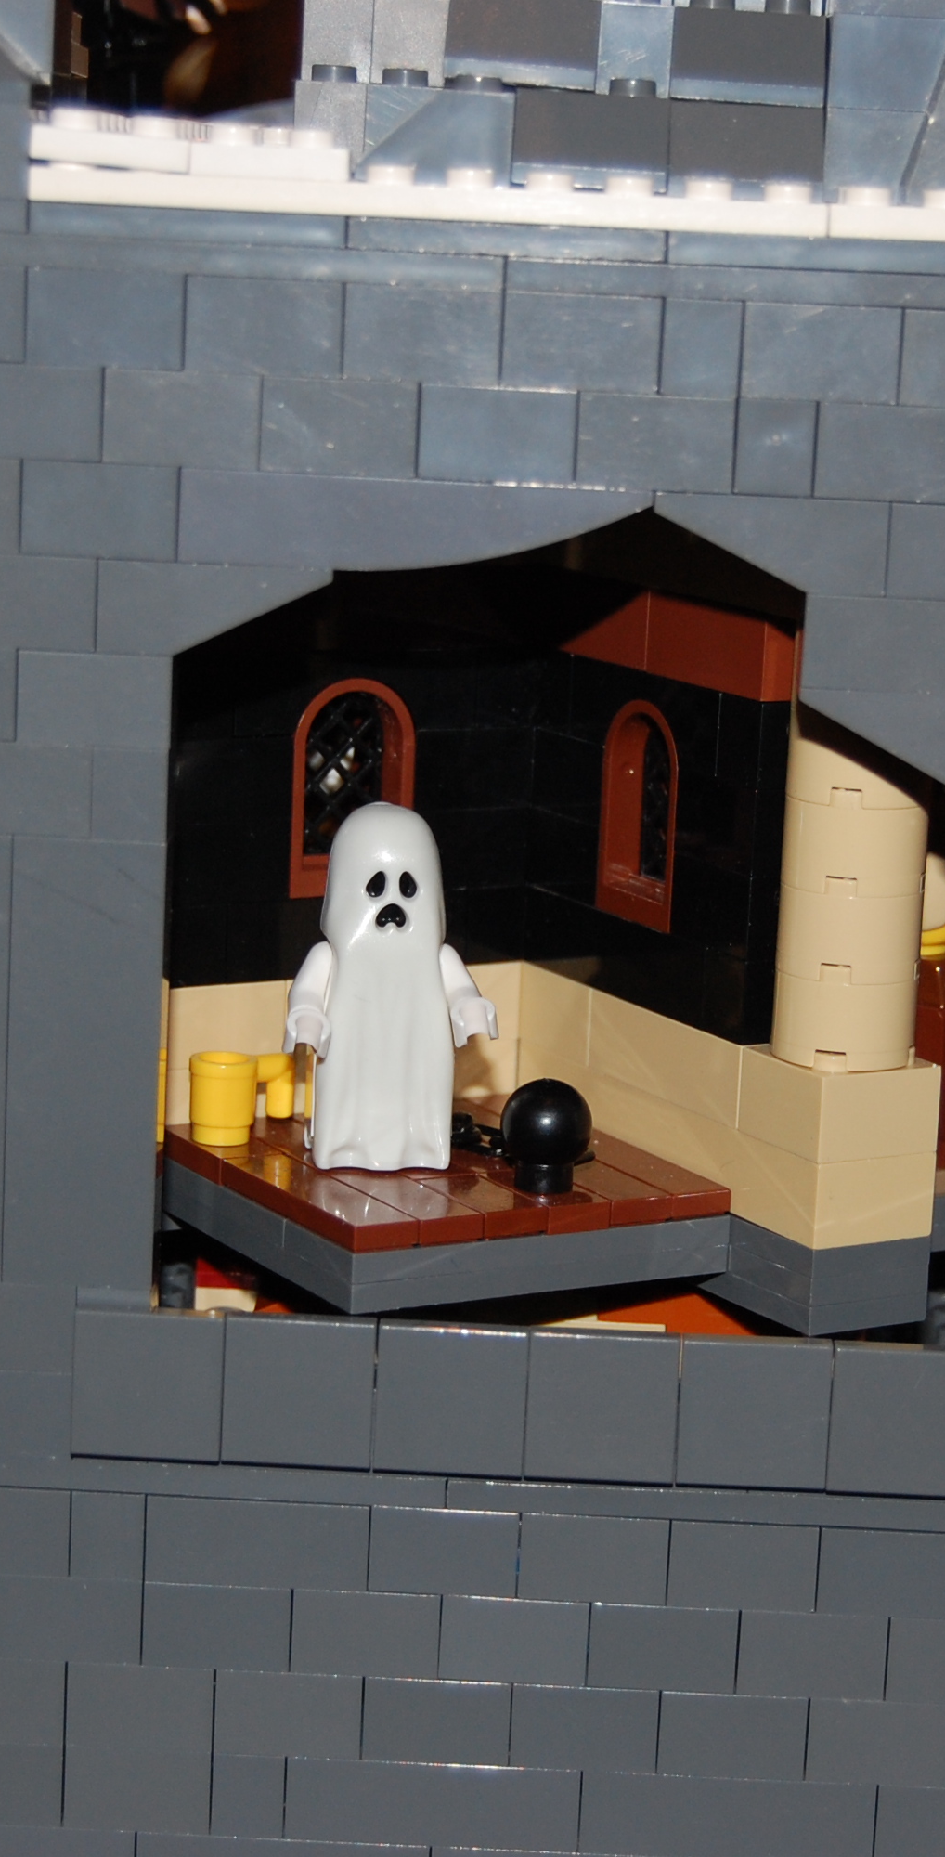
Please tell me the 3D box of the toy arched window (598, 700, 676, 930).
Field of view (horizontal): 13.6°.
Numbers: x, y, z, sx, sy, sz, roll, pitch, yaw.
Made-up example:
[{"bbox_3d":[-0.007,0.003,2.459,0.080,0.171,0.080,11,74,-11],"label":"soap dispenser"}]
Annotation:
[{"bbox_3d":[0.022,-0.013,0.457,0.008,0.026,0.016,-4,13,-30],"label":"toy arched window"}]

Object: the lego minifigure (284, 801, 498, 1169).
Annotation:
[{"bbox_3d":[-0.010,0.006,0.444,0.024,0.041,0.014,1,11,-8],"label":"lego minifigure"}]

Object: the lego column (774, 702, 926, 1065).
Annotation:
[{"bbox_3d":[0.042,-0.007,0.432,0.016,0.042,0.016,2,11,0],"label":"lego column"}]

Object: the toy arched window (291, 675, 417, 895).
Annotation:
[{"bbox_3d":[-0.016,-0.017,0.467,0.016,0.026,0.008,-4,13,-30],"label":"toy arched window"}]

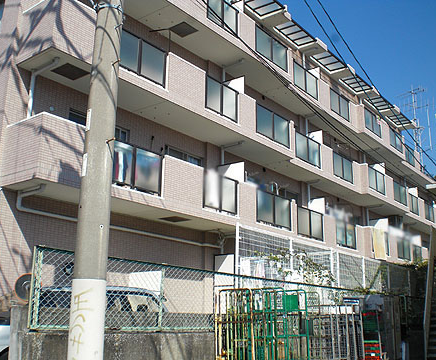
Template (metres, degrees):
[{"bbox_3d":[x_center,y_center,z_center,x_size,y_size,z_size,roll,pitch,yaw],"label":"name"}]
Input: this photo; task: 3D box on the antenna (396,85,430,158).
[{"bbox_3d":[12.307,-3.539,33.000,2.100,4.900,1.300,-11,-19,38],"label":"antenna"}]

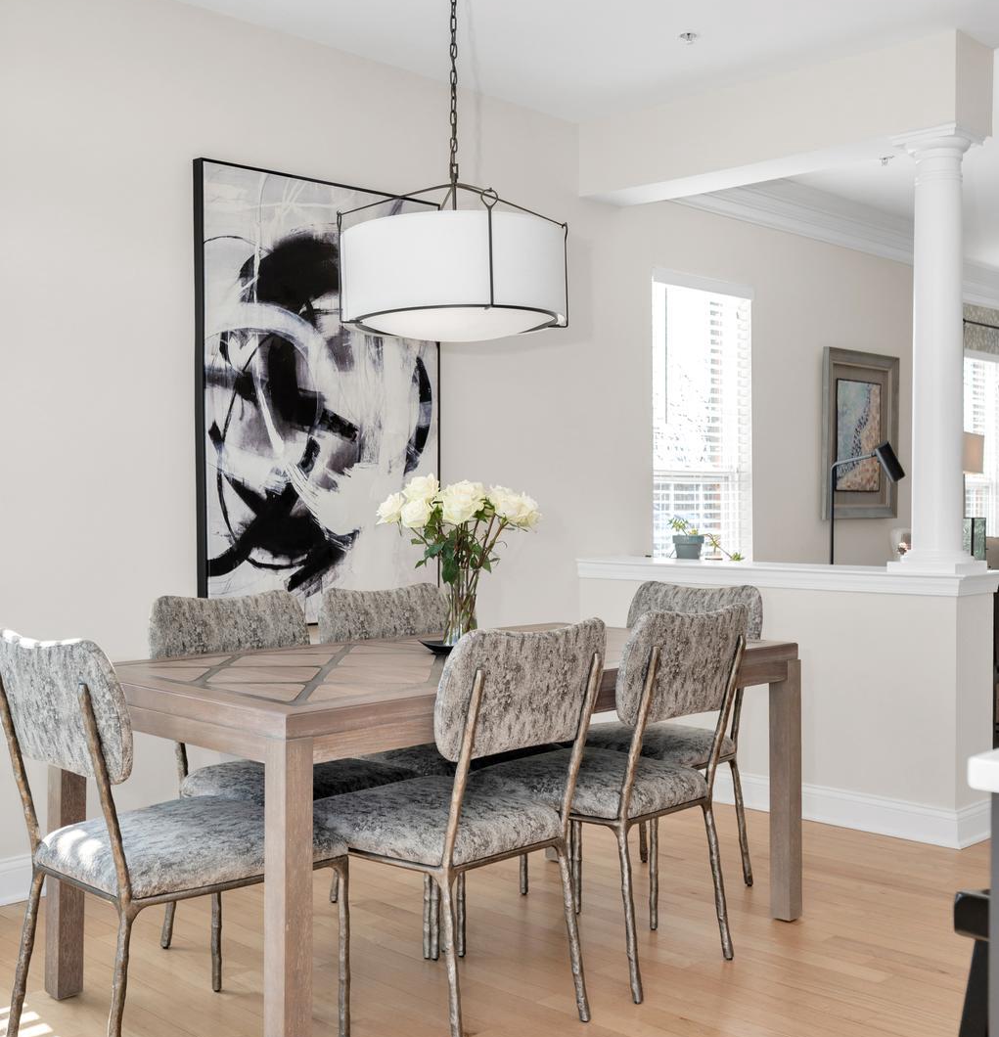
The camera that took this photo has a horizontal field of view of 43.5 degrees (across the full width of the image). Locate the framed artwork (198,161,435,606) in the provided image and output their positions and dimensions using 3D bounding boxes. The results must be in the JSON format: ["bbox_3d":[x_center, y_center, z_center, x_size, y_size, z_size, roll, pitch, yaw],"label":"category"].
[{"bbox_3d":[-0.603,-0.392,4.316,0.050,1.500,1.036,0,1,45],"label":"framed artwork"}]

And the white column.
[{"bbox_3d":[1.507,-0.562,4.303,0.245,1.500,0.245,0,1,45],"label":"white column"}]

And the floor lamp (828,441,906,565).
[{"bbox_3d":[1.683,0.369,5.902,0.450,1.455,0.250,0,0,0],"label":"floor lamp"}]

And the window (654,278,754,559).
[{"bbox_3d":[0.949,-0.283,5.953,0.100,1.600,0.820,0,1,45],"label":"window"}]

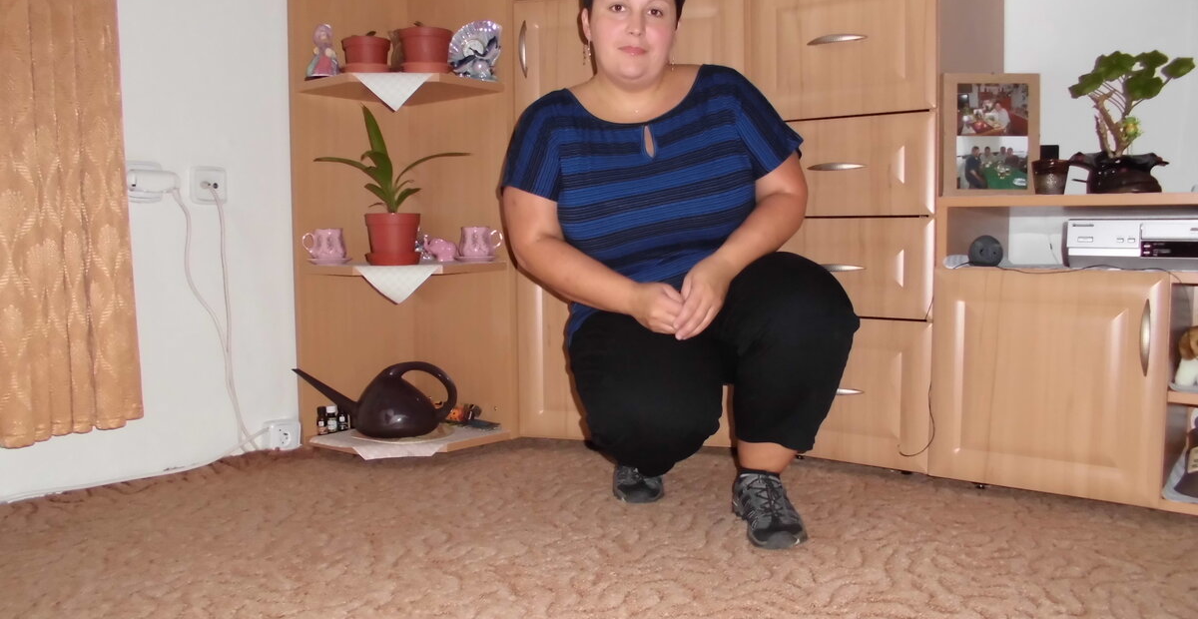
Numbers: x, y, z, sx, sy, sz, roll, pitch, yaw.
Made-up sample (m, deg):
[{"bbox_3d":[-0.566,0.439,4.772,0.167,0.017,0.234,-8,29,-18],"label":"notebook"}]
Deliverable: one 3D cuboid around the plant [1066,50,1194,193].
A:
[{"bbox_3d":[1.006,-0.351,1.702,0.207,0.273,0.200,2,5,30],"label":"plant"}]

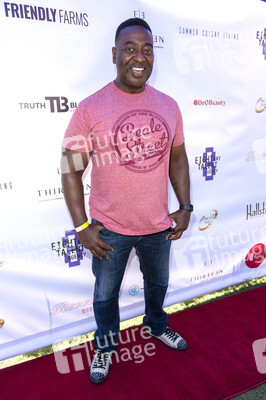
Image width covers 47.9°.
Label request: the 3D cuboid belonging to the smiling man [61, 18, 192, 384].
[{"bbox_3d":[-0.015,0.074,1.570,0.650,1.800,0.370,-6,18,-19],"label":"smiling man"}]

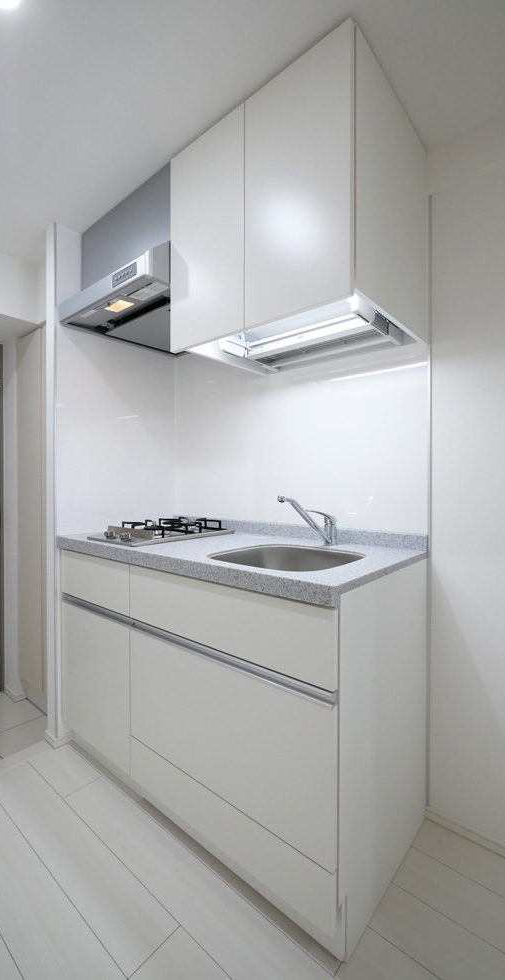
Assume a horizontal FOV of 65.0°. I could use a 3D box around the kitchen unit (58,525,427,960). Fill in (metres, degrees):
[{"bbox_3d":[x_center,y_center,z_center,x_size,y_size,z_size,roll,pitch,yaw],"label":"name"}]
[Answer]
[{"bbox_3d":[-0.126,0.640,1.468,1.298,0.813,0.577,0,0,41],"label":"kitchen unit"}]

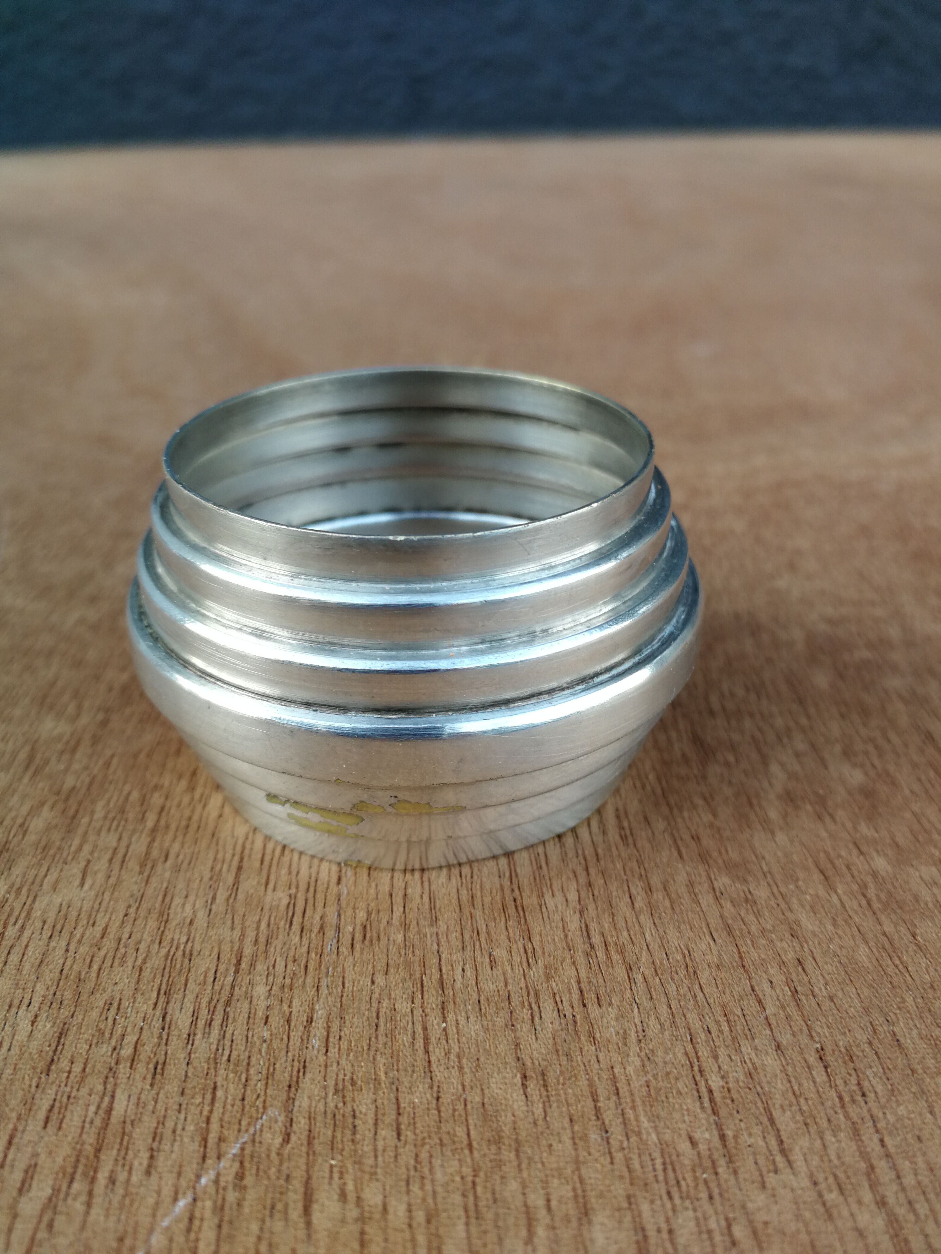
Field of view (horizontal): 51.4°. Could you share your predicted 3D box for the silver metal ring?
[{"bbox_3d":[-0.006,-0.005,0.123,0.070,0.040,0.070,0,31,0],"label":"silver metal ring"}]

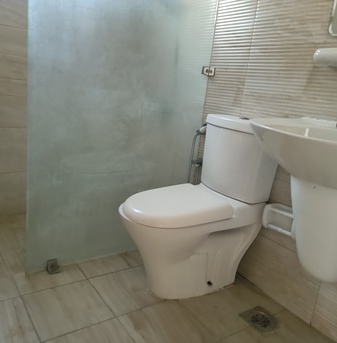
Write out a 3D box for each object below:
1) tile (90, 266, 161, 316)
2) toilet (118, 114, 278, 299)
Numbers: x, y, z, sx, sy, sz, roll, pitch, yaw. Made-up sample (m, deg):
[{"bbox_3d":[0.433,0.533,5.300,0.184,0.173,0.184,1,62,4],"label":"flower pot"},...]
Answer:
[{"bbox_3d":[-0.179,0.556,1.561,0.301,0.010,0.303,-3,17,-36],"label":"tile"},{"bbox_3d":[0.084,0.157,1.549,0.700,0.827,0.383,-3,17,-36],"label":"toilet"}]

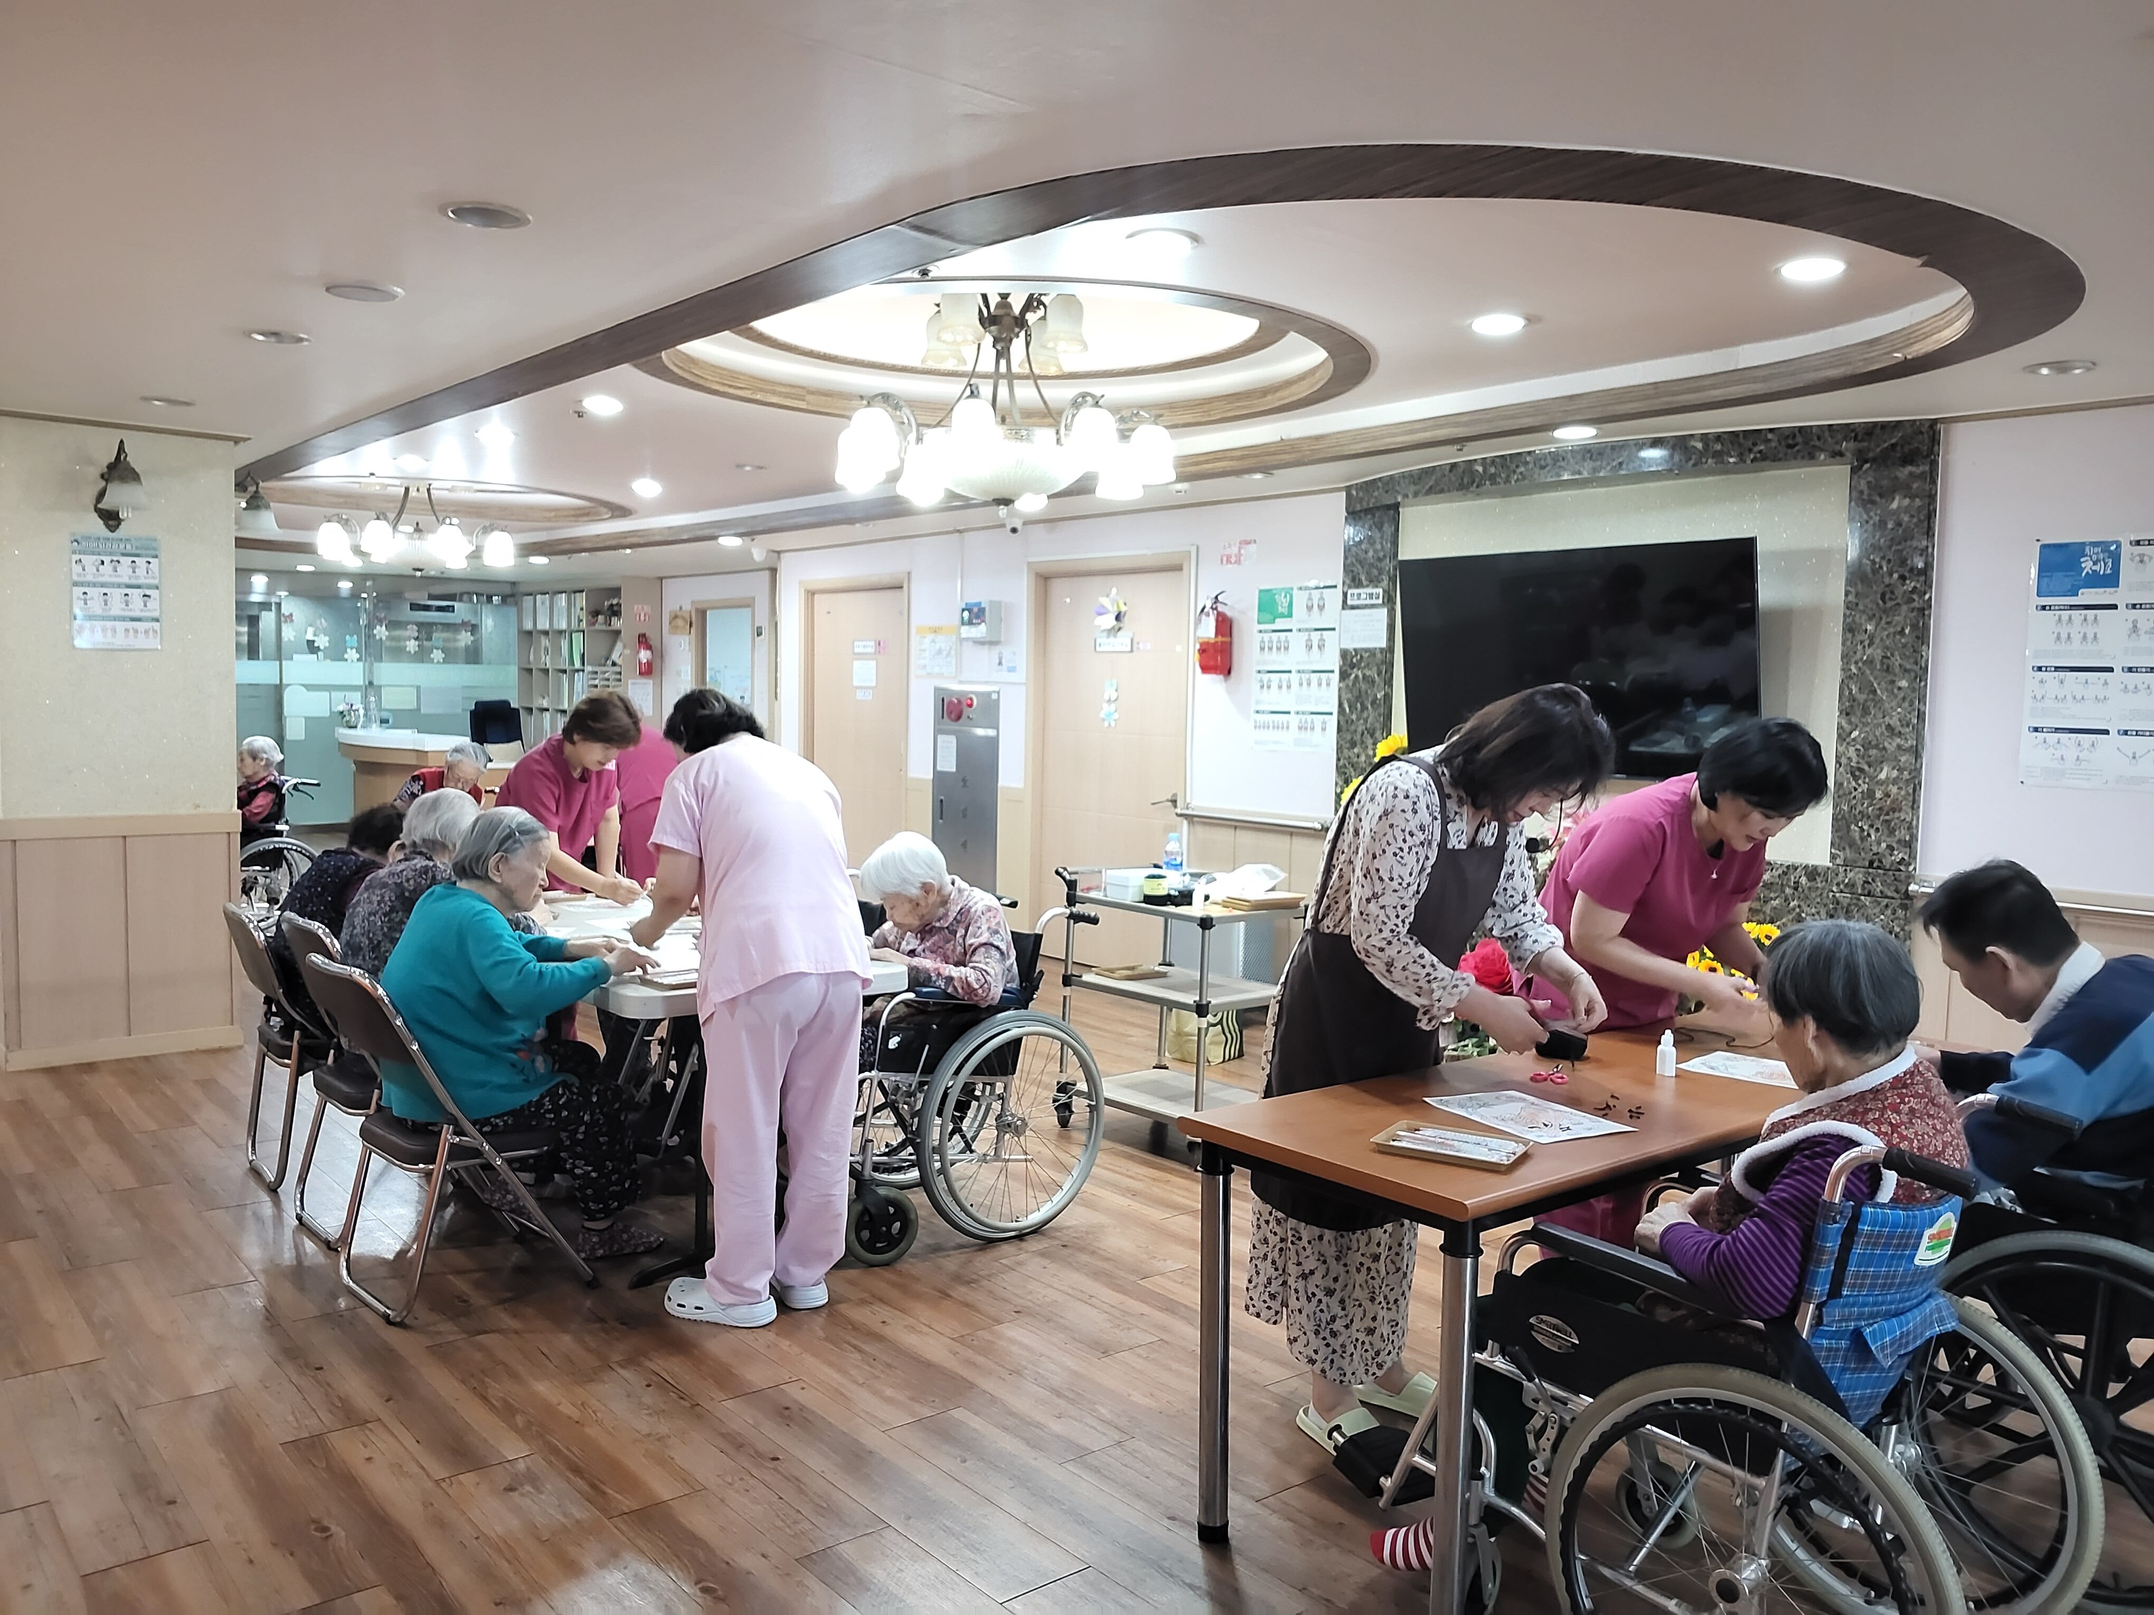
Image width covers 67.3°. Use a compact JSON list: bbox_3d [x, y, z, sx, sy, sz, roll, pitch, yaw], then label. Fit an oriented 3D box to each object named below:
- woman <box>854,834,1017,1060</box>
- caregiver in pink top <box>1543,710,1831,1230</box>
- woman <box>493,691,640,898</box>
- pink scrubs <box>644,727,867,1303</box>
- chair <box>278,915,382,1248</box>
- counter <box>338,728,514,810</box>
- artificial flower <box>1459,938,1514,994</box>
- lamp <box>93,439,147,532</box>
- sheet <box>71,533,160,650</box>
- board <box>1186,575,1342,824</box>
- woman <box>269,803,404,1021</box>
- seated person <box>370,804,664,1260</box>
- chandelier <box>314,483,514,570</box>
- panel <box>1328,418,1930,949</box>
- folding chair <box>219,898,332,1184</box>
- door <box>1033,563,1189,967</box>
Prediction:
[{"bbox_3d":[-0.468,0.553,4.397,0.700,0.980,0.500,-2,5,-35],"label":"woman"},{"bbox_3d":[1.411,0.491,3.803,0.680,1.440,0.520,4,5,38],"label":"caregiver in pink top"},{"bbox_3d":[-1.744,0.308,5.596,0.500,1.440,0.620,-3,5,-45],"label":"woman"},{"bbox_3d":[-0.726,0.483,3.810,0.500,1.280,0.500,-2,5,-42],"label":"pink scrubs"},{"bbox_3d":[-1.836,0.710,4.332,0.530,0.800,0.460,-2,5,-41],"label":"chair"},{"bbox_3d":[-5.362,-0.061,13.339,0.900,1.000,2.500,-3,5,-45],"label":"counter"},{"bbox_3d":[1.114,0.442,4.400,0.150,0.160,0.150,2,4,14],"label":"artificial flower"},{"bbox_3d":[-3.488,-1.168,5.878,0.180,0.350,0.250,-2,5,-43],"label":"lamp"},{"bbox_3d":[-3.592,-0.802,6.059,0.295,0.420,0.012,-2,5,-39],"label":"sheet"},{"bbox_3d":[0.852,-0.515,7.478,0.040,1.132,0.948,-2,5,-40],"label":"board"},{"bbox_3d":[-2.084,0.522,4.920,0.700,1.080,0.480,-2,5,-41],"label":"woman"},{"bbox_3d":[-1.356,0.570,3.975,0.720,1.140,0.480,-2,5,-41],"label":"seated person"},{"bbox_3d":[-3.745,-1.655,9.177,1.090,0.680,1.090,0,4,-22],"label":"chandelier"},{"bbox_3d":[1.948,-0.166,6.336,0.100,2.420,2.580,-2,5,-40],"label":"panel"},{"bbox_3d":[-2.196,0.671,4.835,0.510,0.790,0.460,-2,5,-41],"label":"folding chair"},{"bbox_3d":[0.134,-0.223,8.603,0.120,2.170,1.240,-2,5,-40],"label":"door"}]

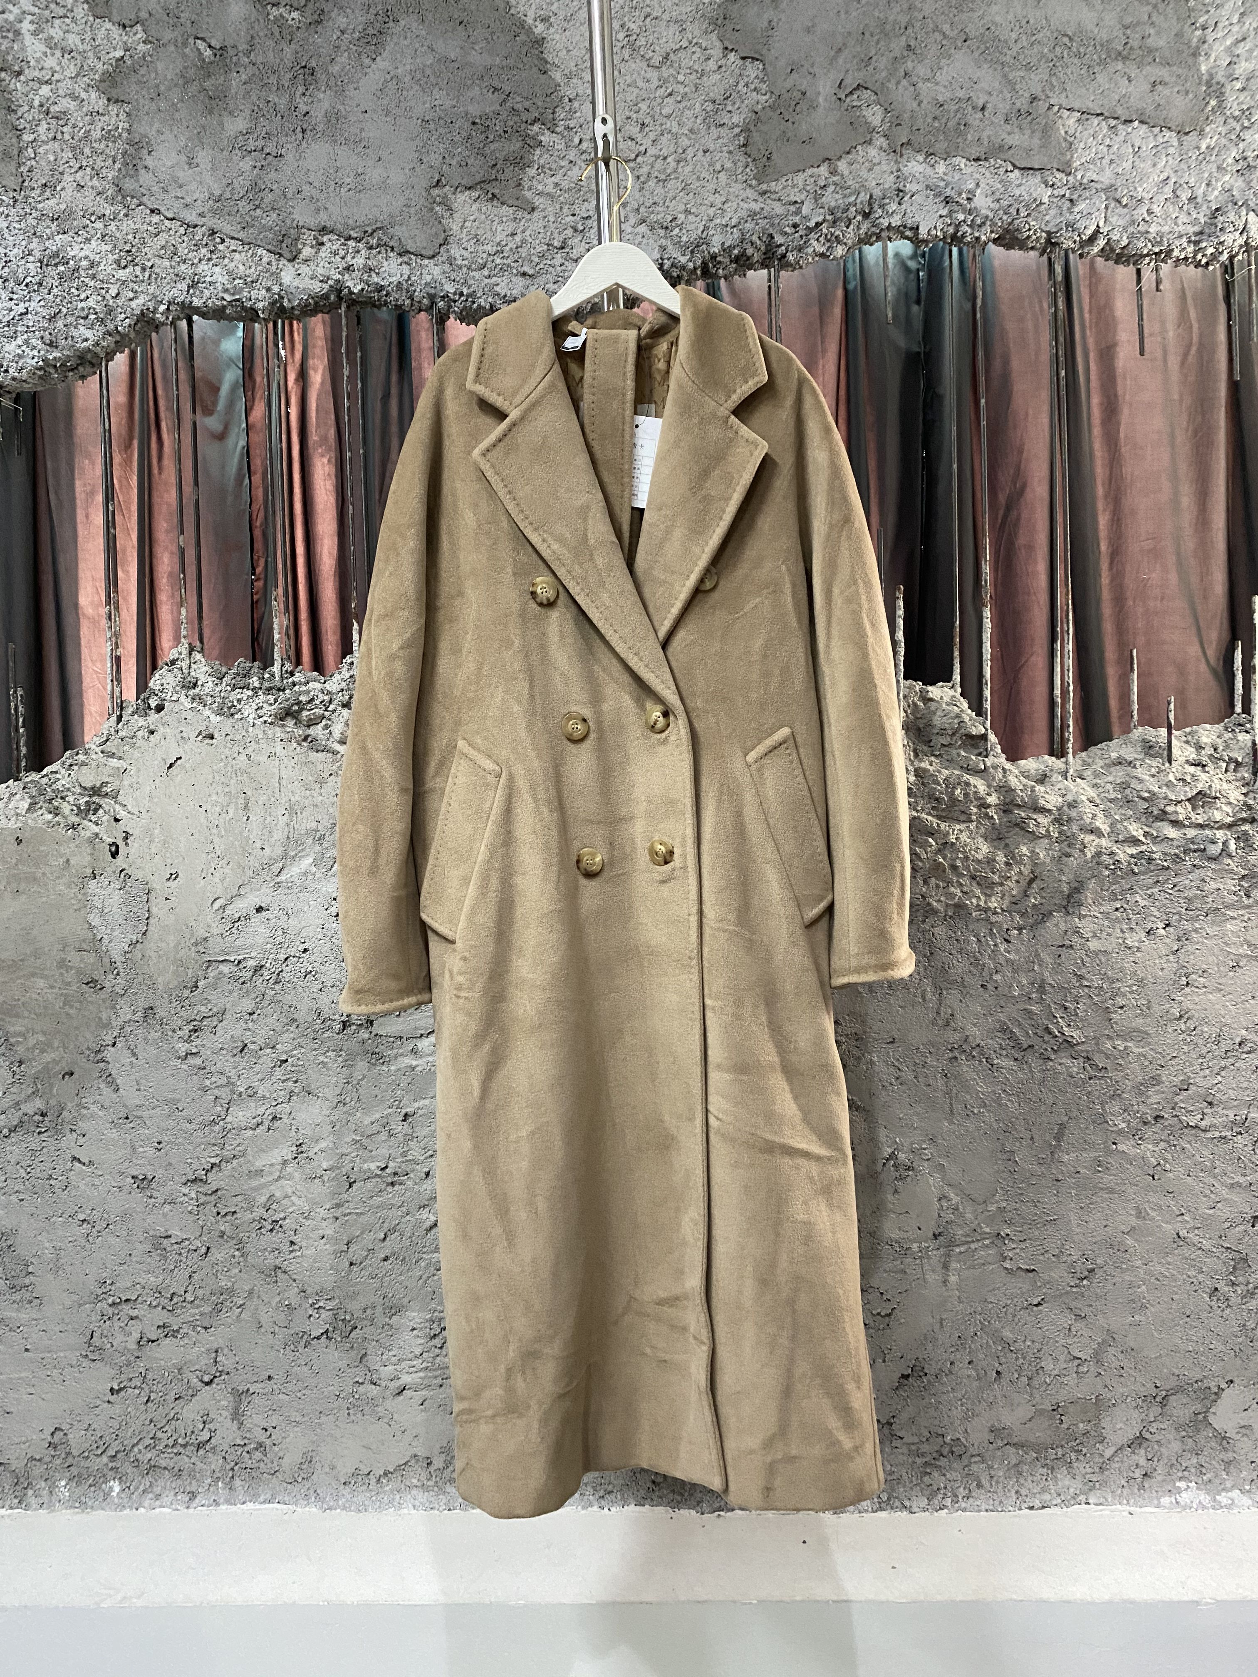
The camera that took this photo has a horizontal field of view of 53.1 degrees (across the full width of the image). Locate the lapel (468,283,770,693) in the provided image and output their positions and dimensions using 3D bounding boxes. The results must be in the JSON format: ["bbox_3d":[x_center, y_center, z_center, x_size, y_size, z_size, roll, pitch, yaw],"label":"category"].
[{"bbox_3d":[-0.011,-0.362,1.300,0.305,0.415,0.115,-2,0,0],"label":"lapel"}]

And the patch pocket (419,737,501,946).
[{"bbox_3d":[-0.174,0.003,1.300,0.062,0.195,0.028,12,0,20],"label":"patch pocket"}]

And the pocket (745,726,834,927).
[{"bbox_3d":[0.167,-0.011,1.300,0.064,0.195,0.028,-14,0,-22],"label":"pocket"}]

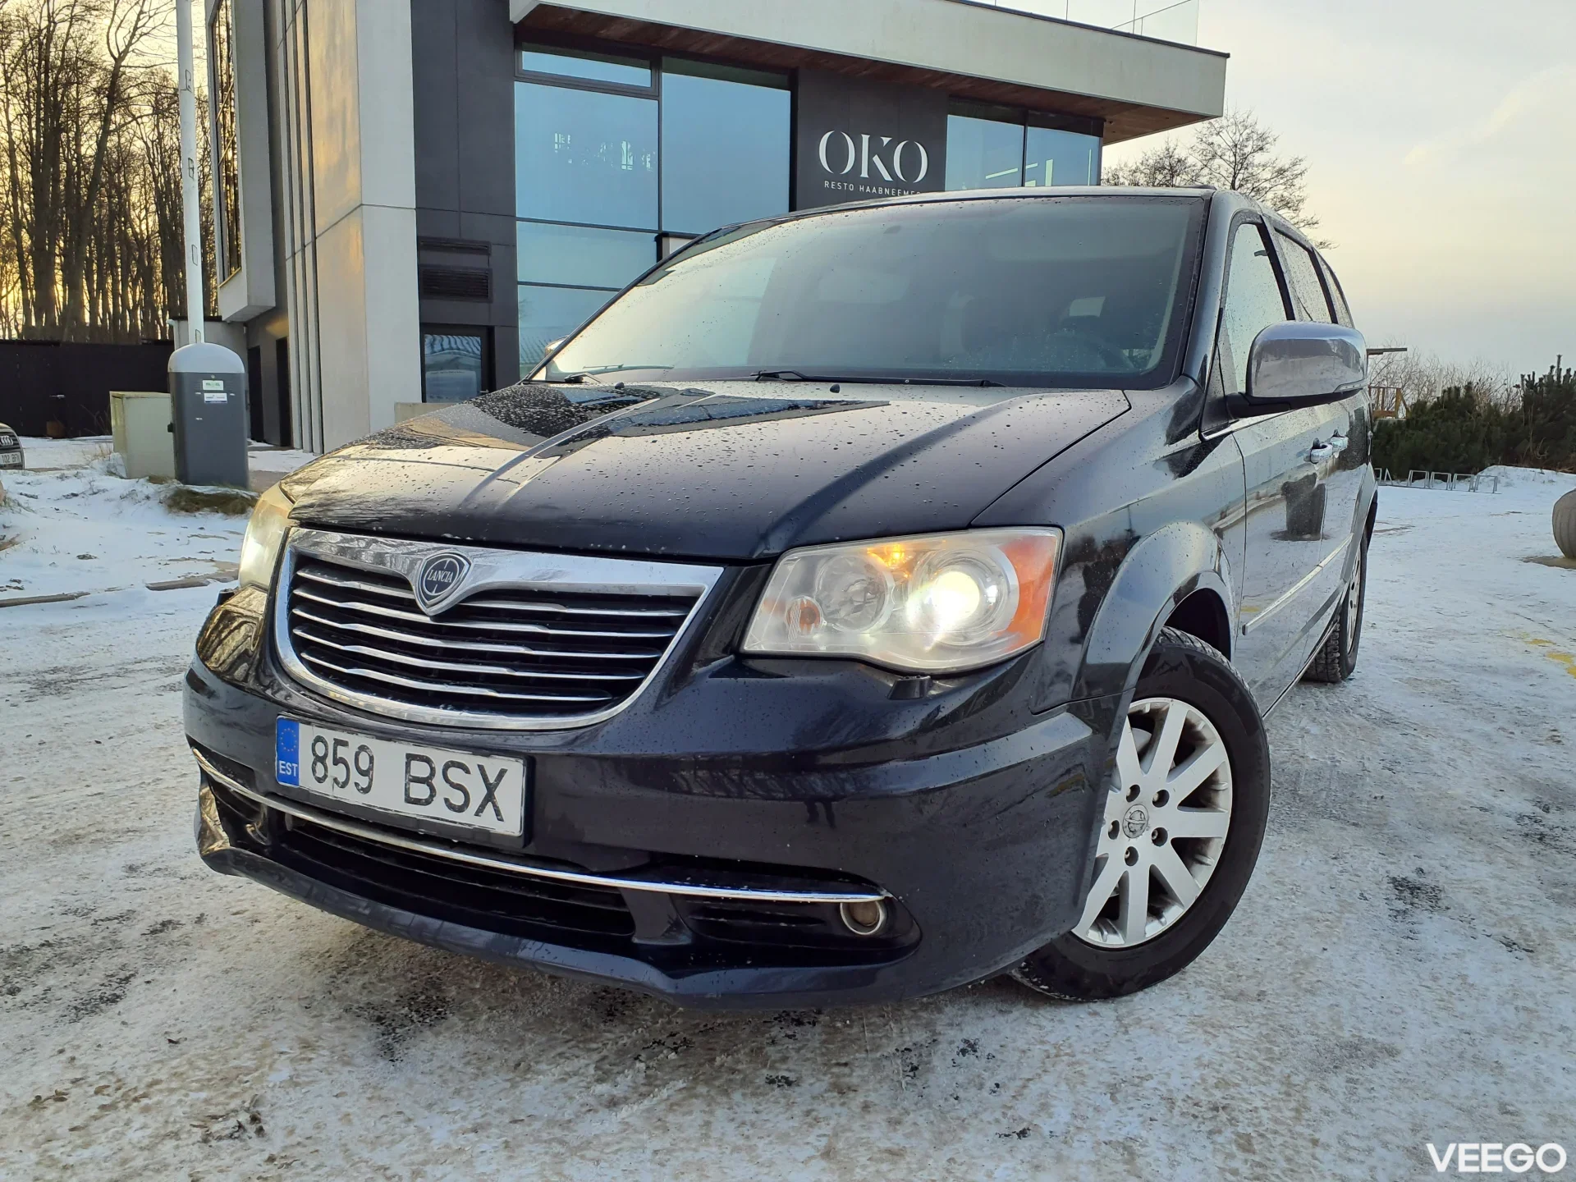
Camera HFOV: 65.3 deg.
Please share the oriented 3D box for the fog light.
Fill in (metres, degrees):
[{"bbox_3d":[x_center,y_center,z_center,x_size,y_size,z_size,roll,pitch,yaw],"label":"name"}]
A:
[{"bbox_3d":[0.112,0.443,1.694,0.070,0.063,0.050,5,10,30],"label":"fog light"}]

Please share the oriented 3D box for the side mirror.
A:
[{"bbox_3d":[1.120,-0.483,2.661,0.225,0.175,0.150,5,10,30],"label":"side mirror"}]

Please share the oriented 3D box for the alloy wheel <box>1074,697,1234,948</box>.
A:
[{"bbox_3d":[0.594,0.404,2.274,0.464,0.464,0.180,-5,10,-29],"label":"alloy wheel"}]

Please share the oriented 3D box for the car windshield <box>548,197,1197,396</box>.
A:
[{"bbox_3d":[0.210,-0.731,3.078,1.640,0.168,1.083,5,44,30],"label":"car windshield"}]

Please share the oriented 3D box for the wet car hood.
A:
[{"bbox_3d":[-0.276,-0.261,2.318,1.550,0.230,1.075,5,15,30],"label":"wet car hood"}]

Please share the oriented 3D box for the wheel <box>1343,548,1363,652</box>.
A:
[{"bbox_3d":[2.164,0.023,4.903,0.180,0.464,0.464,5,10,30],"label":"wheel"}]

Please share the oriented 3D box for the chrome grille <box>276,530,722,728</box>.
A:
[{"bbox_3d":[-0.530,0.063,1.931,0.950,0.265,0.190,5,10,30],"label":"chrome grille"}]

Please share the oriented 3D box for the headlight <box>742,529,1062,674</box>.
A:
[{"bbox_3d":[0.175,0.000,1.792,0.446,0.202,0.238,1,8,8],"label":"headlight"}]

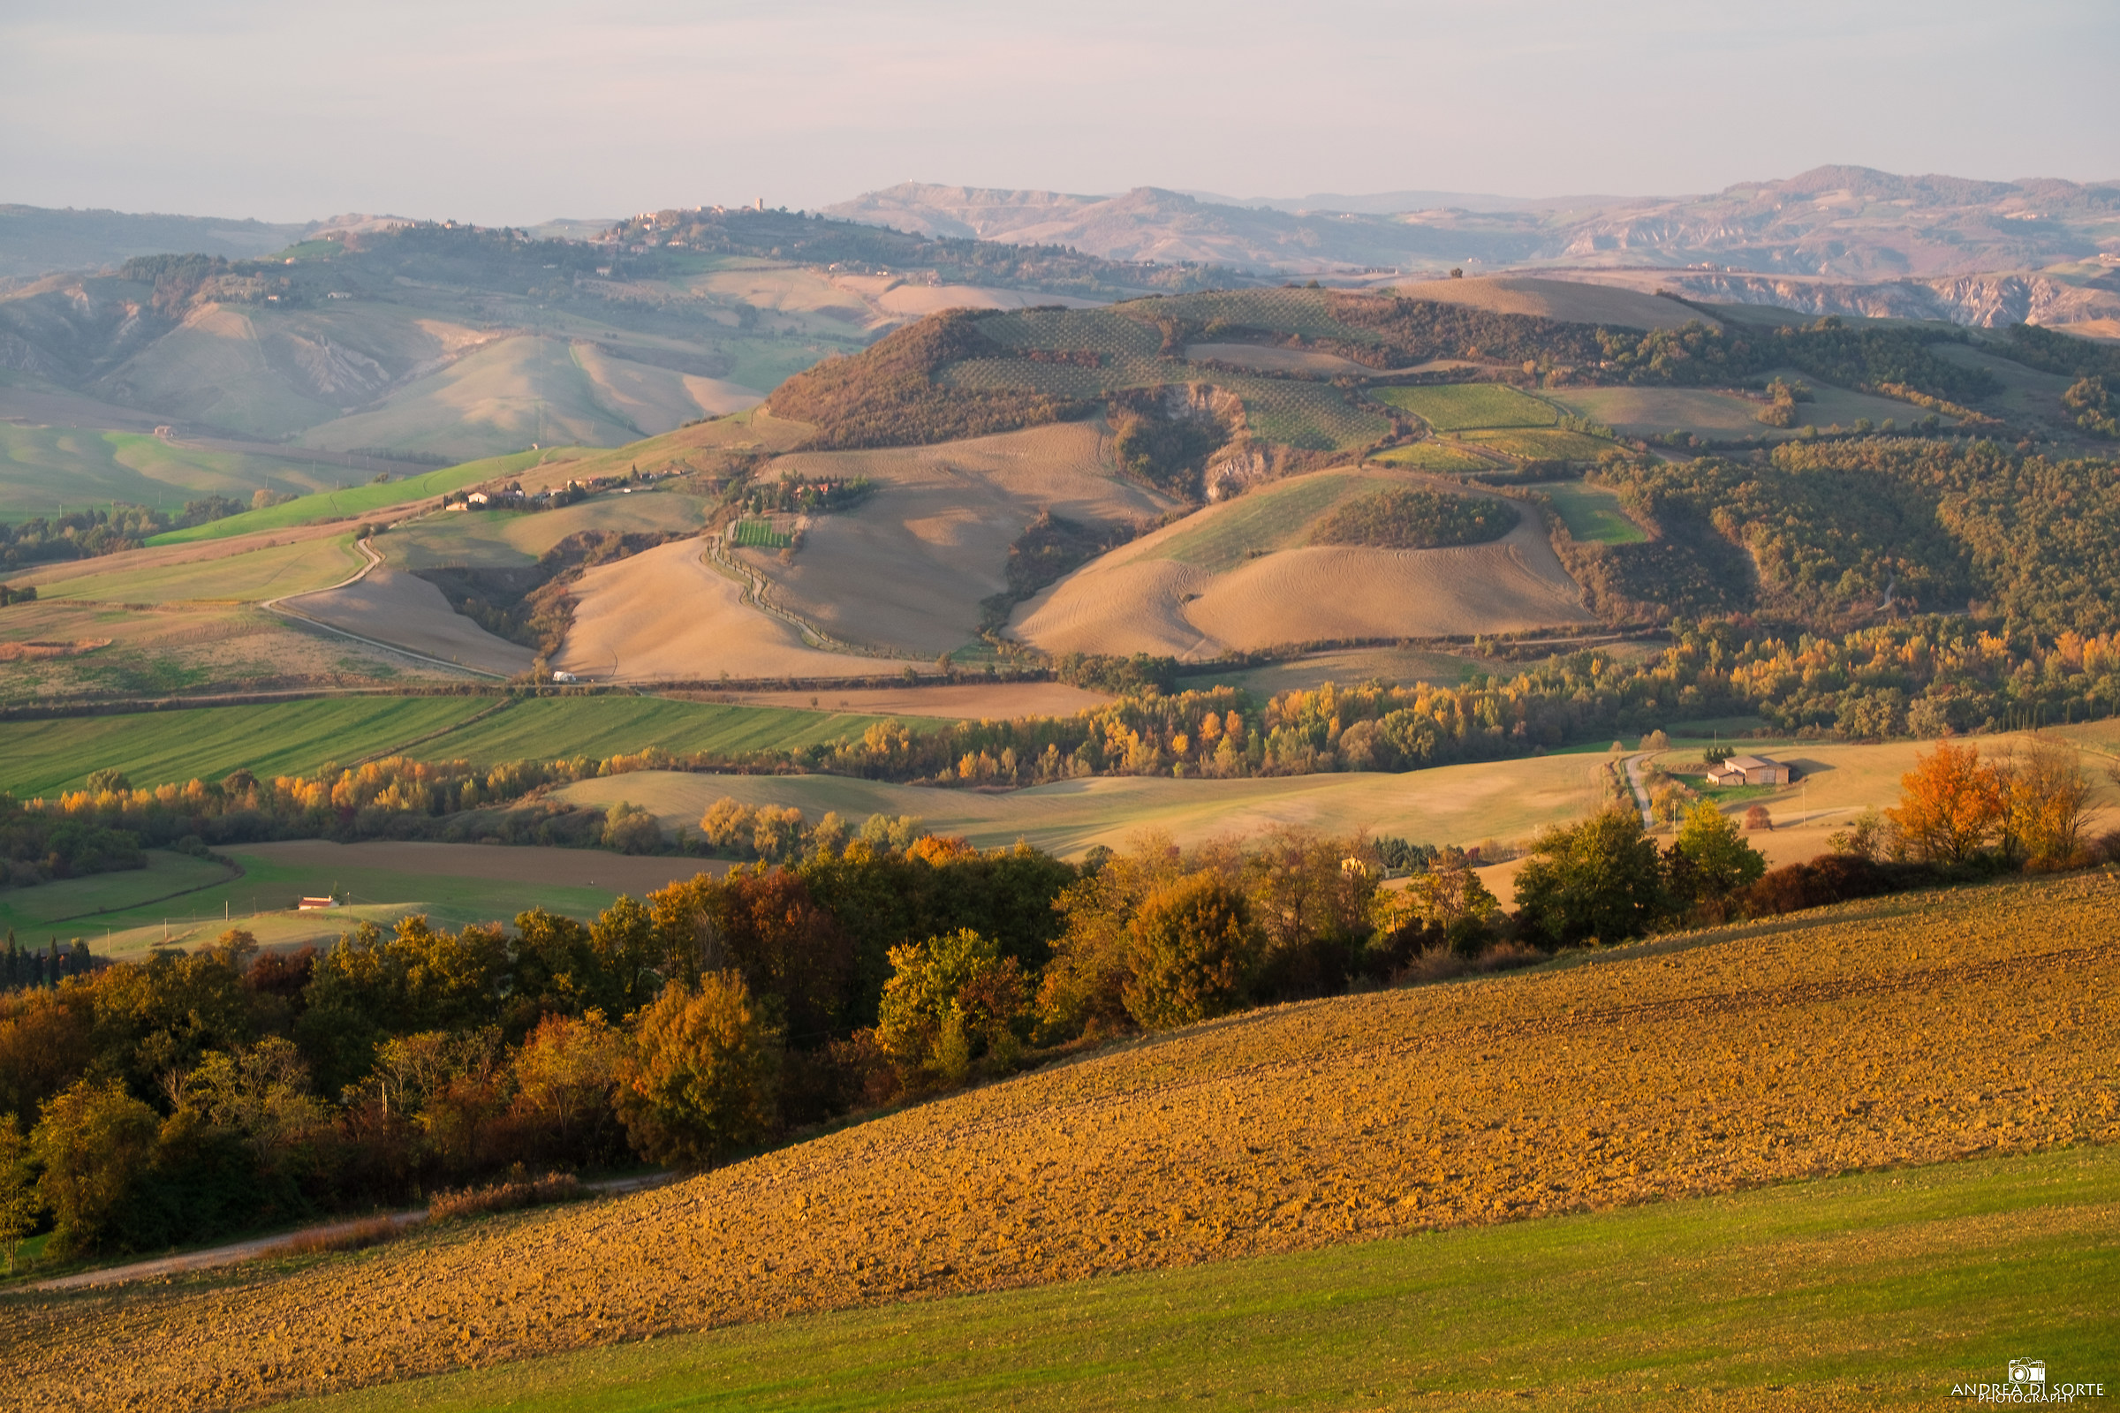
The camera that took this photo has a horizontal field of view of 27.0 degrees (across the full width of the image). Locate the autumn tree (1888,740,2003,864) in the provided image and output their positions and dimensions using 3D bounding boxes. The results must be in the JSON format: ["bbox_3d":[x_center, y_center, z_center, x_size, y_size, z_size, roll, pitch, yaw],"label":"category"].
[{"bbox_3d":[47.115,5.068,235.000,6.170,6.464,5.862,0,6,0],"label":"autumn tree"}]

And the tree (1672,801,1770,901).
[{"bbox_3d":[32.586,7.155,218.000,4.743,4.875,4.506,0,6,0],"label":"tree"}]

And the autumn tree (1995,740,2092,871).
[{"bbox_3d":[52.894,5.156,237.000,5.245,6.995,4.983,0,6,0],"label":"autumn tree"}]

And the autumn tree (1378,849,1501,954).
[{"bbox_3d":[17.819,9.123,207.000,5.746,4.748,5.458,0,6,0],"label":"autumn tree"}]

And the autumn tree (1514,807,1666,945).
[{"bbox_3d":[25.206,8.074,210.000,7.168,6.361,6.810,0,6,0],"label":"autumn tree"}]

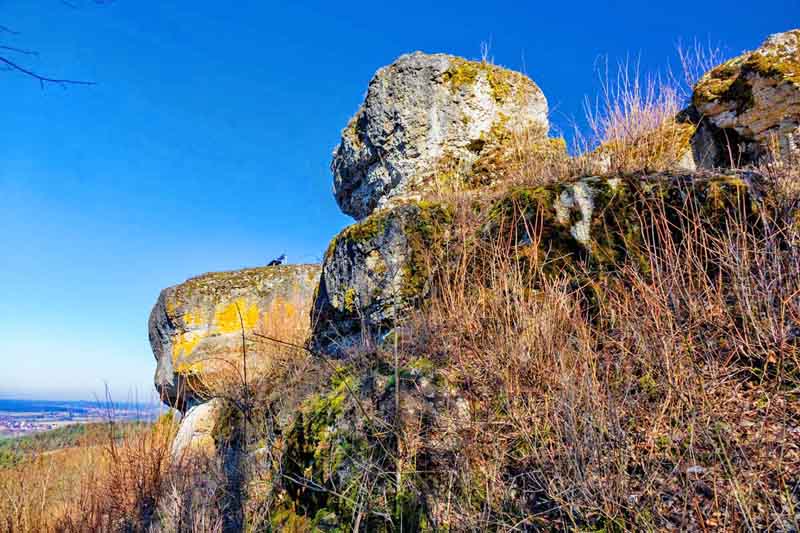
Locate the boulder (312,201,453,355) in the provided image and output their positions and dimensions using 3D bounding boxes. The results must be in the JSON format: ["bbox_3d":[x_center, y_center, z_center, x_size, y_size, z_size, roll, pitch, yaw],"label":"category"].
[{"bbox_3d":[-0.287,0.220,9.217,2.334,2.541,2.334,0,-14,0],"label":"boulder"}]

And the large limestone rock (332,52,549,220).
[{"bbox_3d":[0.740,-2.415,10.488,4.034,2.672,3.429,0,-14,0],"label":"large limestone rock"}]

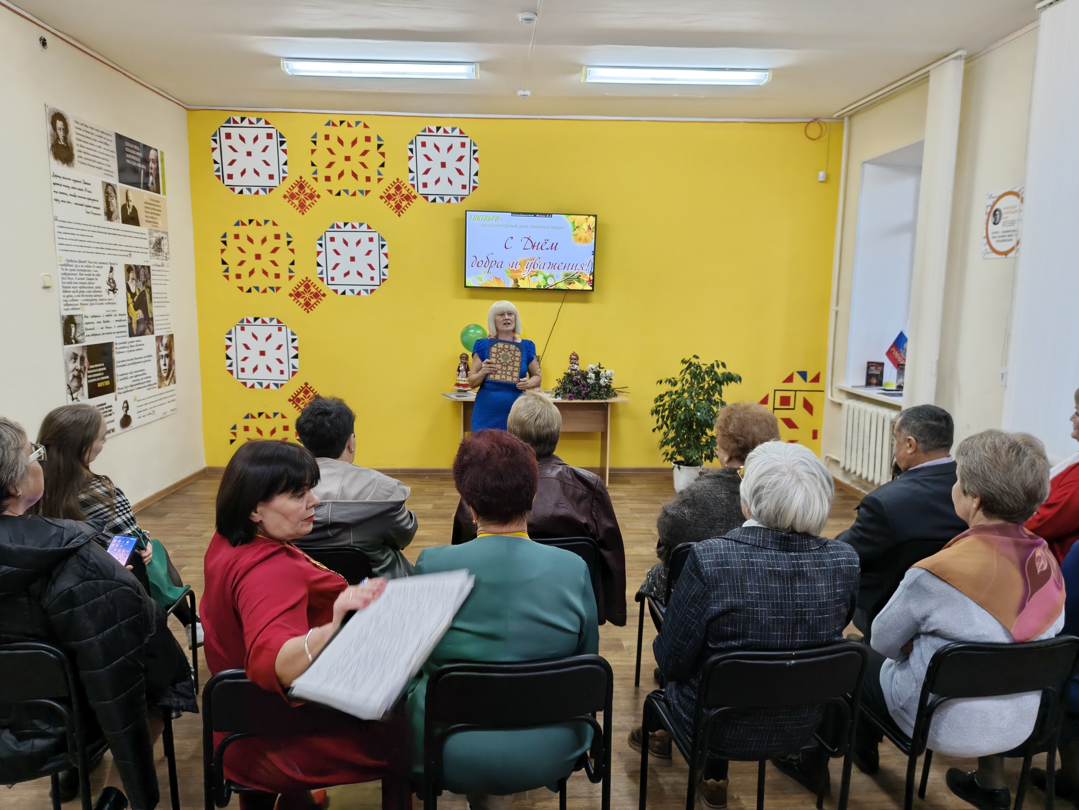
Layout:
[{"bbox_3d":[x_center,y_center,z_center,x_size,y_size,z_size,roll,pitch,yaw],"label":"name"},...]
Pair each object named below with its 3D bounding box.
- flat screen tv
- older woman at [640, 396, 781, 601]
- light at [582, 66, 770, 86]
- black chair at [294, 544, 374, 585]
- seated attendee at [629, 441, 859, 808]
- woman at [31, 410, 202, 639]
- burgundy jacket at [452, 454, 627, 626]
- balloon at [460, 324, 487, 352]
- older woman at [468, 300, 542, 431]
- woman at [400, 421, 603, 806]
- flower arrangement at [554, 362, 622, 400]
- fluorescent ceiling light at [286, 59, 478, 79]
[{"bbox_3d":[-0.078,-1.354,6.291,1.135,0.655,0.070,0,8,-2],"label":"flat screen tv"},{"bbox_3d":[0.699,0.593,2.797,0.560,1.280,0.780,-1,8,-12],"label":"older woman"},{"bbox_3d":[0.920,-2.242,4.907,1.290,0.070,0.190,0,8,-2],"label":"light"},{"bbox_3d":[-0.781,0.830,2.696,0.500,0.800,0.560,0,8,-6],"label":"black chair"},{"bbox_3d":[0.491,0.679,2.069,0.510,1.270,0.840,-1,8,-10],"label":"seated attendee"},{"bbox_3d":[-1.621,0.581,2.736,0.540,1.250,0.850,2,8,10],"label":"woman"},{"bbox_3d":[-0.003,0.463,2.505,0.600,0.640,0.360,0,8,-2],"label":"burgundy jacket"},{"bbox_3d":[-0.562,-0.559,6.168,0.235,0.265,0.235,0,8,-2],"label":"balloon"},{"bbox_3d":[-0.280,0.020,5.474,0.560,1.615,0.400,1,8,-2],"label":"older woman"},{"bbox_3d":[-0.096,0.692,1.938,0.520,1.310,0.740,0,8,-4],"label":"woman"},{"bbox_3d":[0.427,-0.217,6.320,0.600,0.330,0.360,1,8,-2],"label":"flower arrangement"},{"bbox_3d":[-1.051,-2.255,4.836,1.300,0.070,0.190,0,8,-2],"label":"fluorescent ceiling light"}]

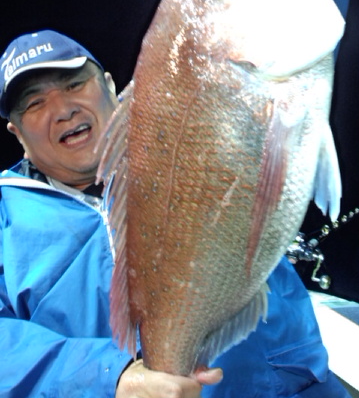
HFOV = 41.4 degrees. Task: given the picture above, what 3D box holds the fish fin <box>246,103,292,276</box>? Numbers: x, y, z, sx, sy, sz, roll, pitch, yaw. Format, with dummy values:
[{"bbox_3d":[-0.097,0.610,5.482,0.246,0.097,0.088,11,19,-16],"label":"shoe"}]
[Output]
[{"bbox_3d":[0.084,-0.008,0.445,0.030,0.165,0.018,7,5,-14],"label":"fish fin"}]

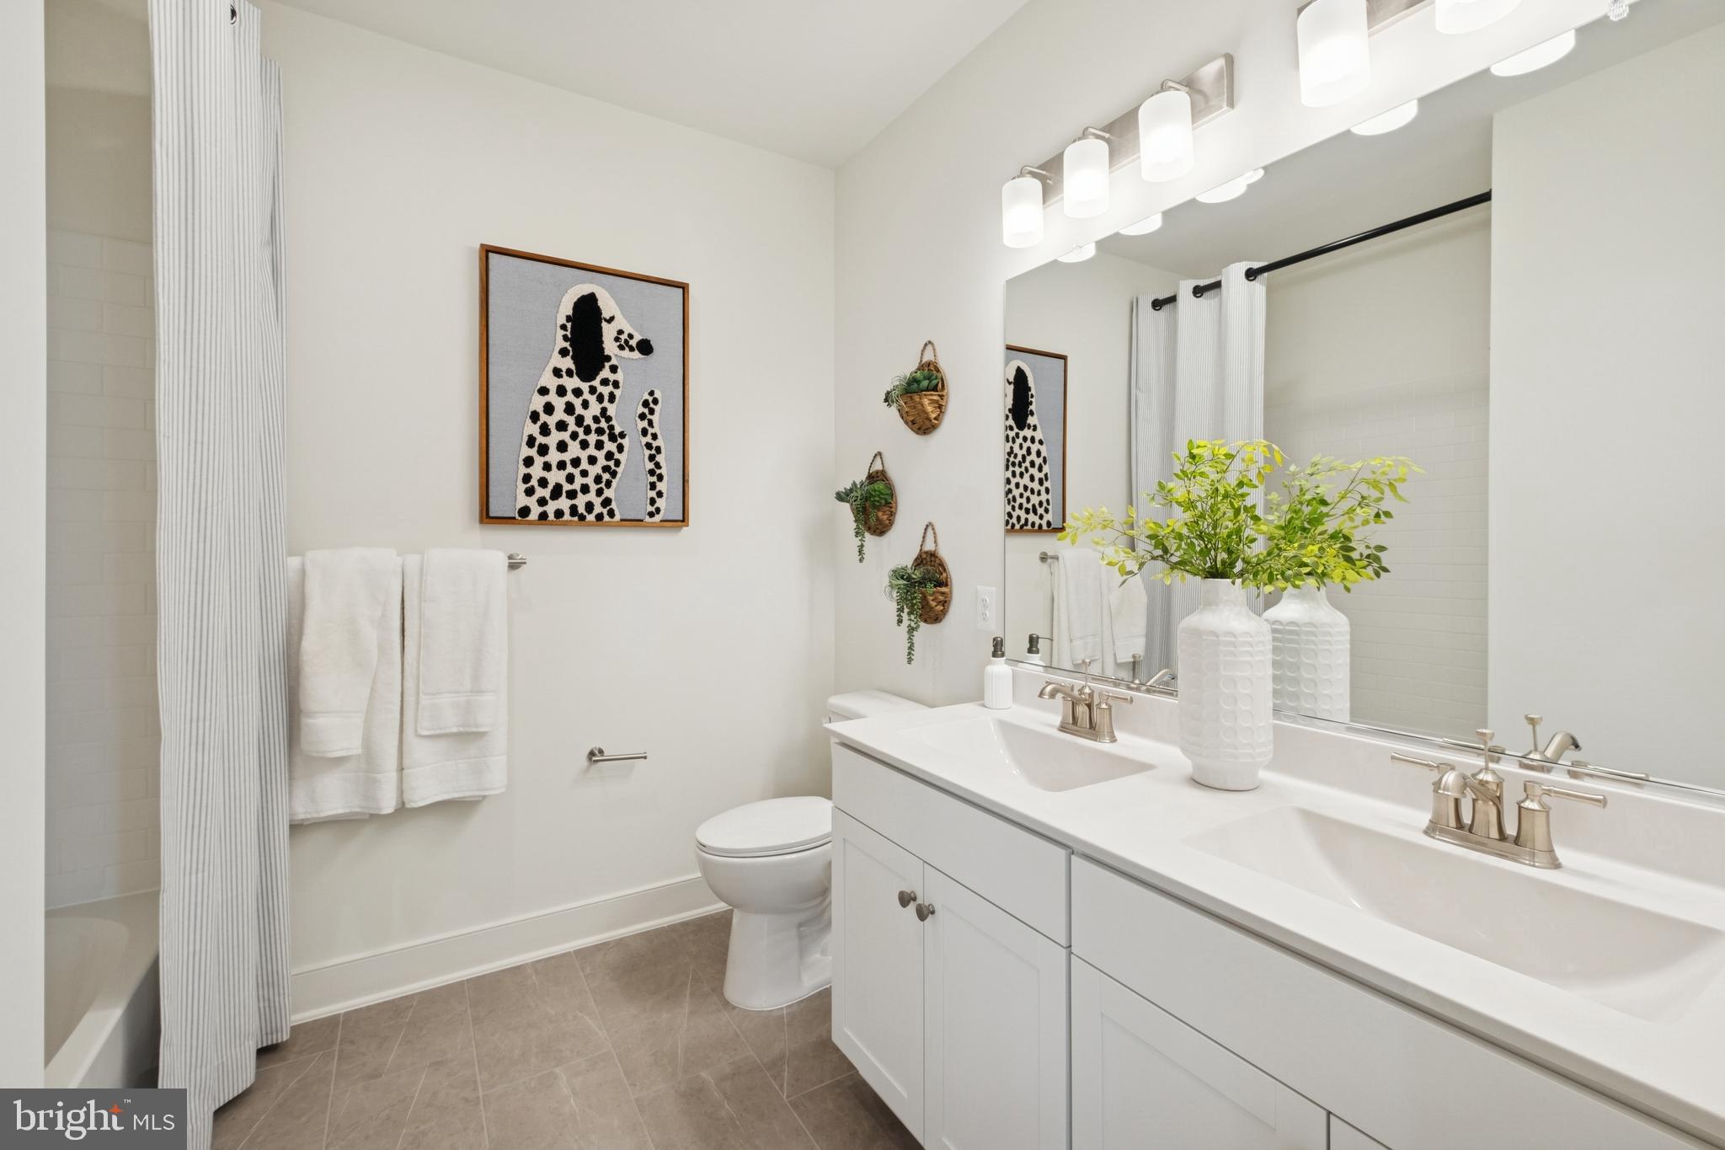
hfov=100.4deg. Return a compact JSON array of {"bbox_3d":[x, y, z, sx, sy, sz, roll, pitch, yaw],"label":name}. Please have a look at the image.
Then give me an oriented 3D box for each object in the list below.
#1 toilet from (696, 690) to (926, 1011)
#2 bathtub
[{"bbox_3d":[-0.161,0.809,2.206,0.700,0.770,0.430,-1,2,-31],"label":"toilet"},{"bbox_3d":[-1.612,1.034,0.999,0.765,0.441,1.524,-1,2,-32],"label":"bathtub"}]

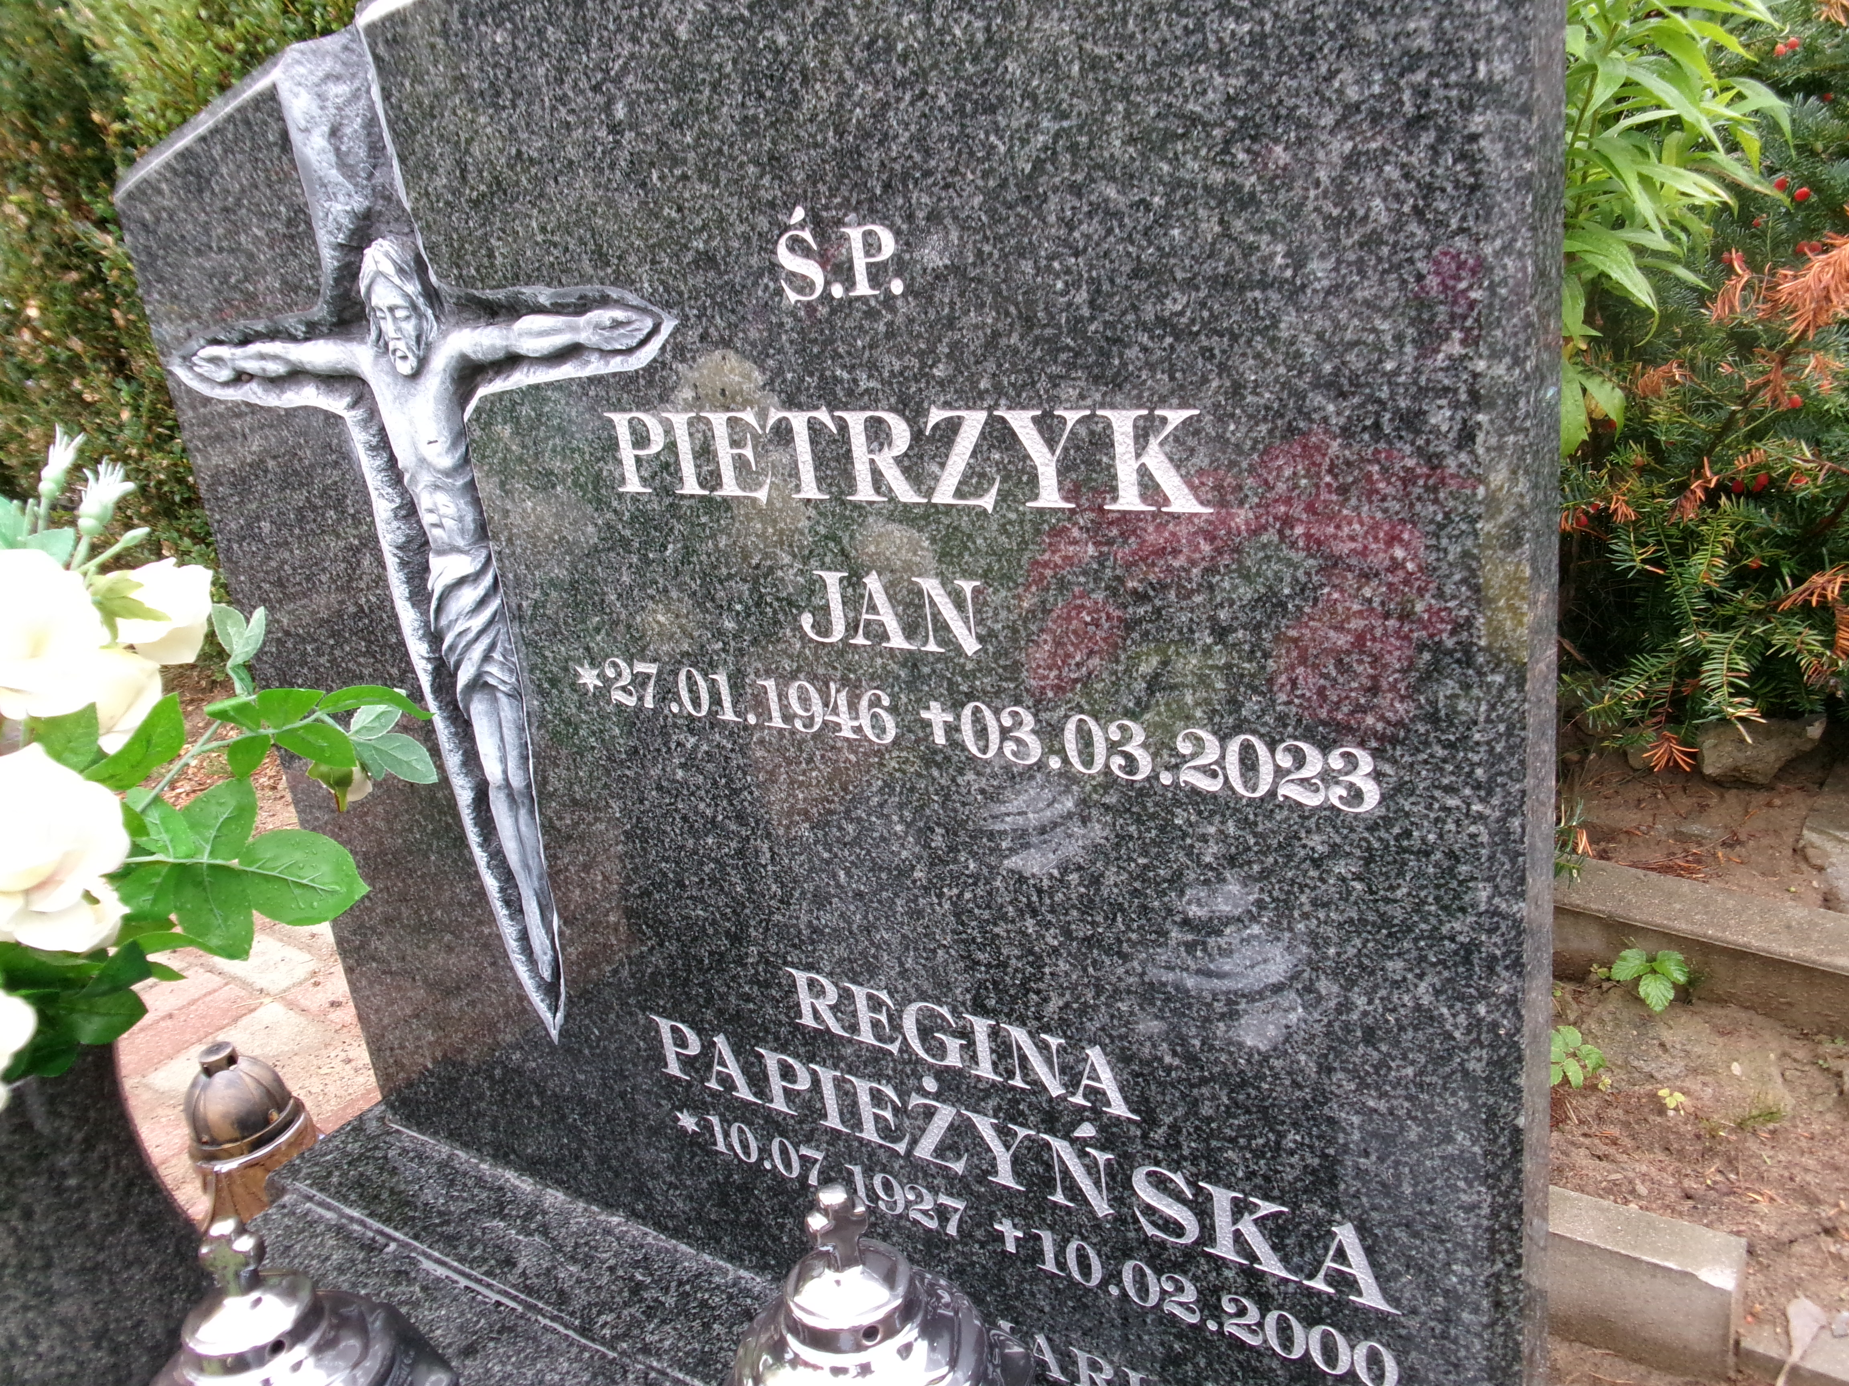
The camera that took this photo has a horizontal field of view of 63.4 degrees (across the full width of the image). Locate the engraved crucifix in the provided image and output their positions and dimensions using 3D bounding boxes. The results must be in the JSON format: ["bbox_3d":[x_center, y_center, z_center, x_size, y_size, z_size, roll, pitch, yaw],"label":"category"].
[{"bbox_3d":[-0.284,-0.063,0.919,0.477,0.625,0.032,7,24,35],"label":"engraved crucifix"}]

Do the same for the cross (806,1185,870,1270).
[{"bbox_3d":[-0.035,0.214,0.599,0.025,0.035,0.010,-11,20,-9],"label":"cross"}]

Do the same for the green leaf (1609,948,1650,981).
[{"bbox_3d":[0.663,0.257,1.410,0.042,0.009,0.029,-20,41,3],"label":"green leaf"}]

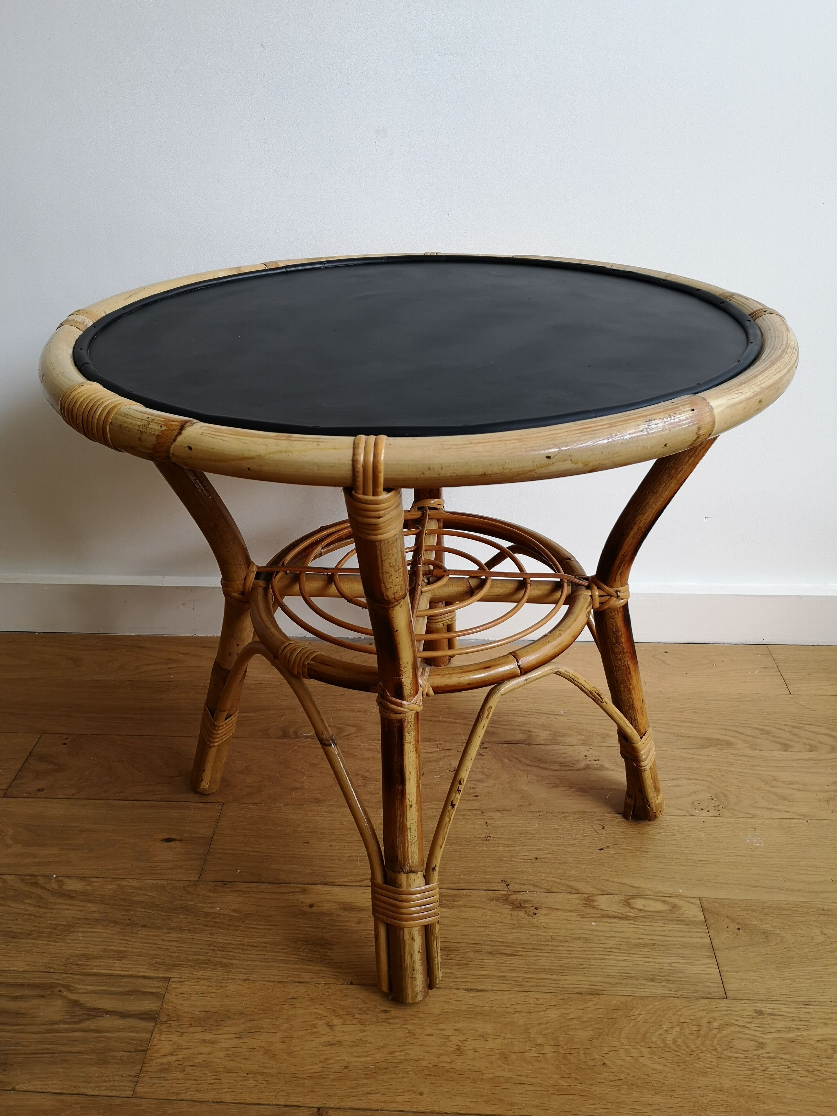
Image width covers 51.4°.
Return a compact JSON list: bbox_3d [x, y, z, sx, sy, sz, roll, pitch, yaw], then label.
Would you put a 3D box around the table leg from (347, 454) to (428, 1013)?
[{"bbox_3d":[-0.015,0.164,0.703,0.044,0.554,0.139,1,29,4],"label":"table leg"}]

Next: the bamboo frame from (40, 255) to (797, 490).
[{"bbox_3d":[-0.001,-0.204,0.784,0.640,0.038,0.640,1,29,4],"label":"bamboo frame"}]

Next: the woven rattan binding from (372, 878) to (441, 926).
[{"bbox_3d":[-0.010,0.304,0.790,0.062,0.042,0.044,1,16,4],"label":"woven rattan binding"}]

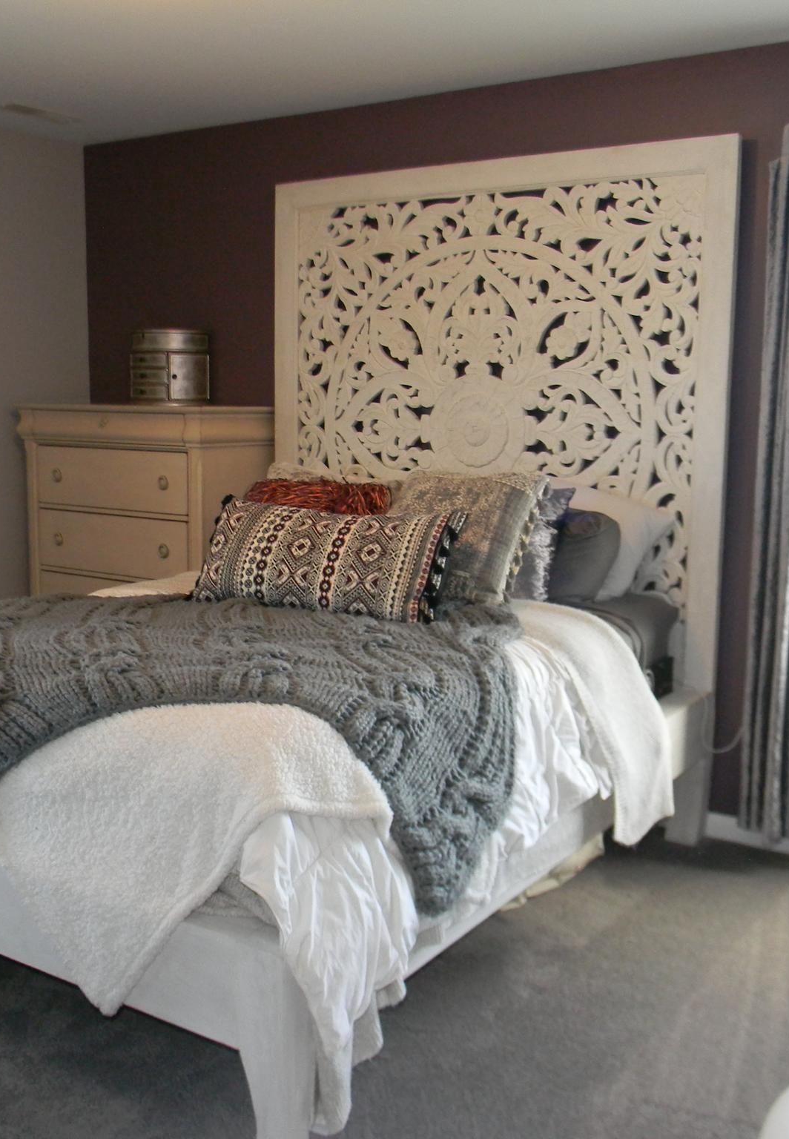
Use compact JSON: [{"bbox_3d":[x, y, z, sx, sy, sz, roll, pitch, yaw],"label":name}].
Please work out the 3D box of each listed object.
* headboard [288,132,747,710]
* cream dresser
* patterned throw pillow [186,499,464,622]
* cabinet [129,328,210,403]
[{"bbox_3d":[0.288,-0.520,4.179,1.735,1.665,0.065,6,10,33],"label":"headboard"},{"bbox_3d":[-0.963,0.038,4.903,0.975,1.364,0.490,6,10,33],"label":"cream dresser"},{"bbox_3d":[-0.194,-0.037,3.626,0.780,0.335,0.150,5,-18,29],"label":"patterned throw pillow"},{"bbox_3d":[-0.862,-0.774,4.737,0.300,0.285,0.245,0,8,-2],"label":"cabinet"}]

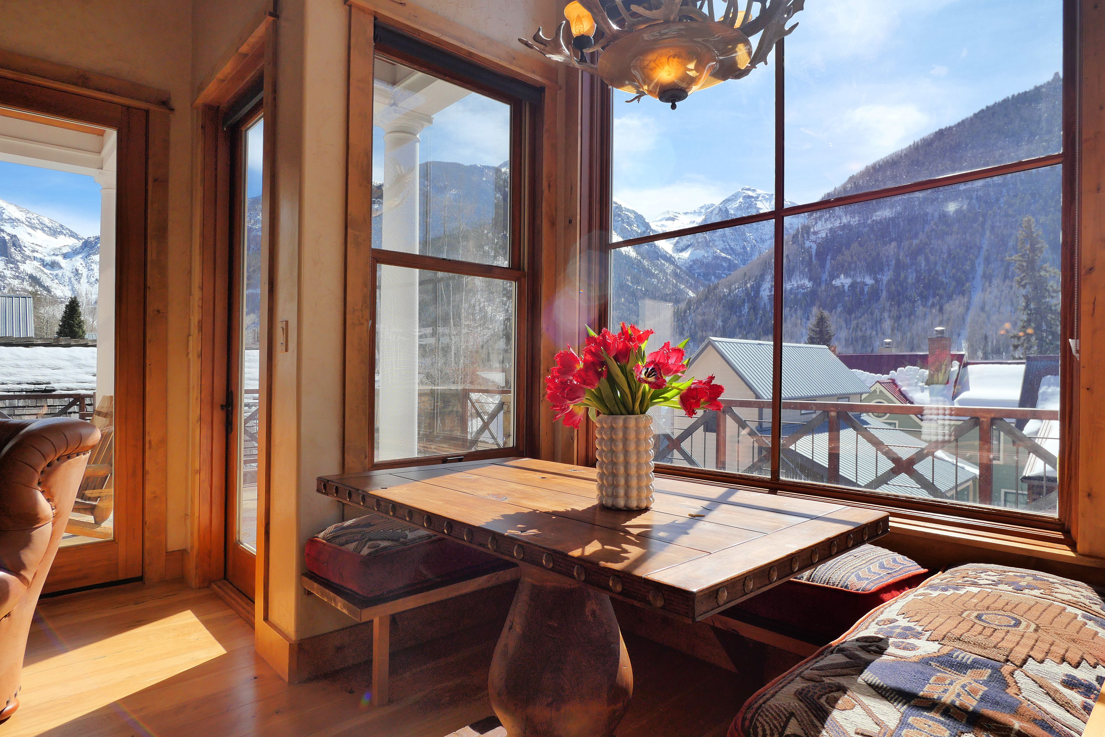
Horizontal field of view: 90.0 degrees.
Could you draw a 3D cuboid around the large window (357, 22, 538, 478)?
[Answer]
[{"bbox_3d":[-0.411,-0.479,2.469,0.850,1.763,0.100,1,0,-40],"label":"large window"}]

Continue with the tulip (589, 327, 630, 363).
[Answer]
[{"bbox_3d":[0.148,-0.060,1.450,0.099,0.090,0.085,1,0,0],"label":"tulip"}]

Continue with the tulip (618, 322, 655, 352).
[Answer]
[{"bbox_3d":[0.223,-0.083,1.460,0.091,0.077,0.080,1,0,0],"label":"tulip"}]

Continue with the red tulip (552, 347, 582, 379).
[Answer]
[{"bbox_3d":[0.038,-0.013,1.440,0.075,0.083,0.080,1,0,0],"label":"red tulip"}]

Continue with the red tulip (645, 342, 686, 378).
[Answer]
[{"bbox_3d":[0.301,-0.024,1.460,0.106,0.091,0.090,1,0,0],"label":"red tulip"}]

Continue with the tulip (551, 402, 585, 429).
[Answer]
[{"bbox_3d":[0.042,0.121,1.420,0.082,0.067,0.080,1,0,0],"label":"tulip"}]

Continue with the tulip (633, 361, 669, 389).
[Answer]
[{"bbox_3d":[0.246,0.018,1.390,0.087,0.070,0.080,1,0,-6],"label":"tulip"}]

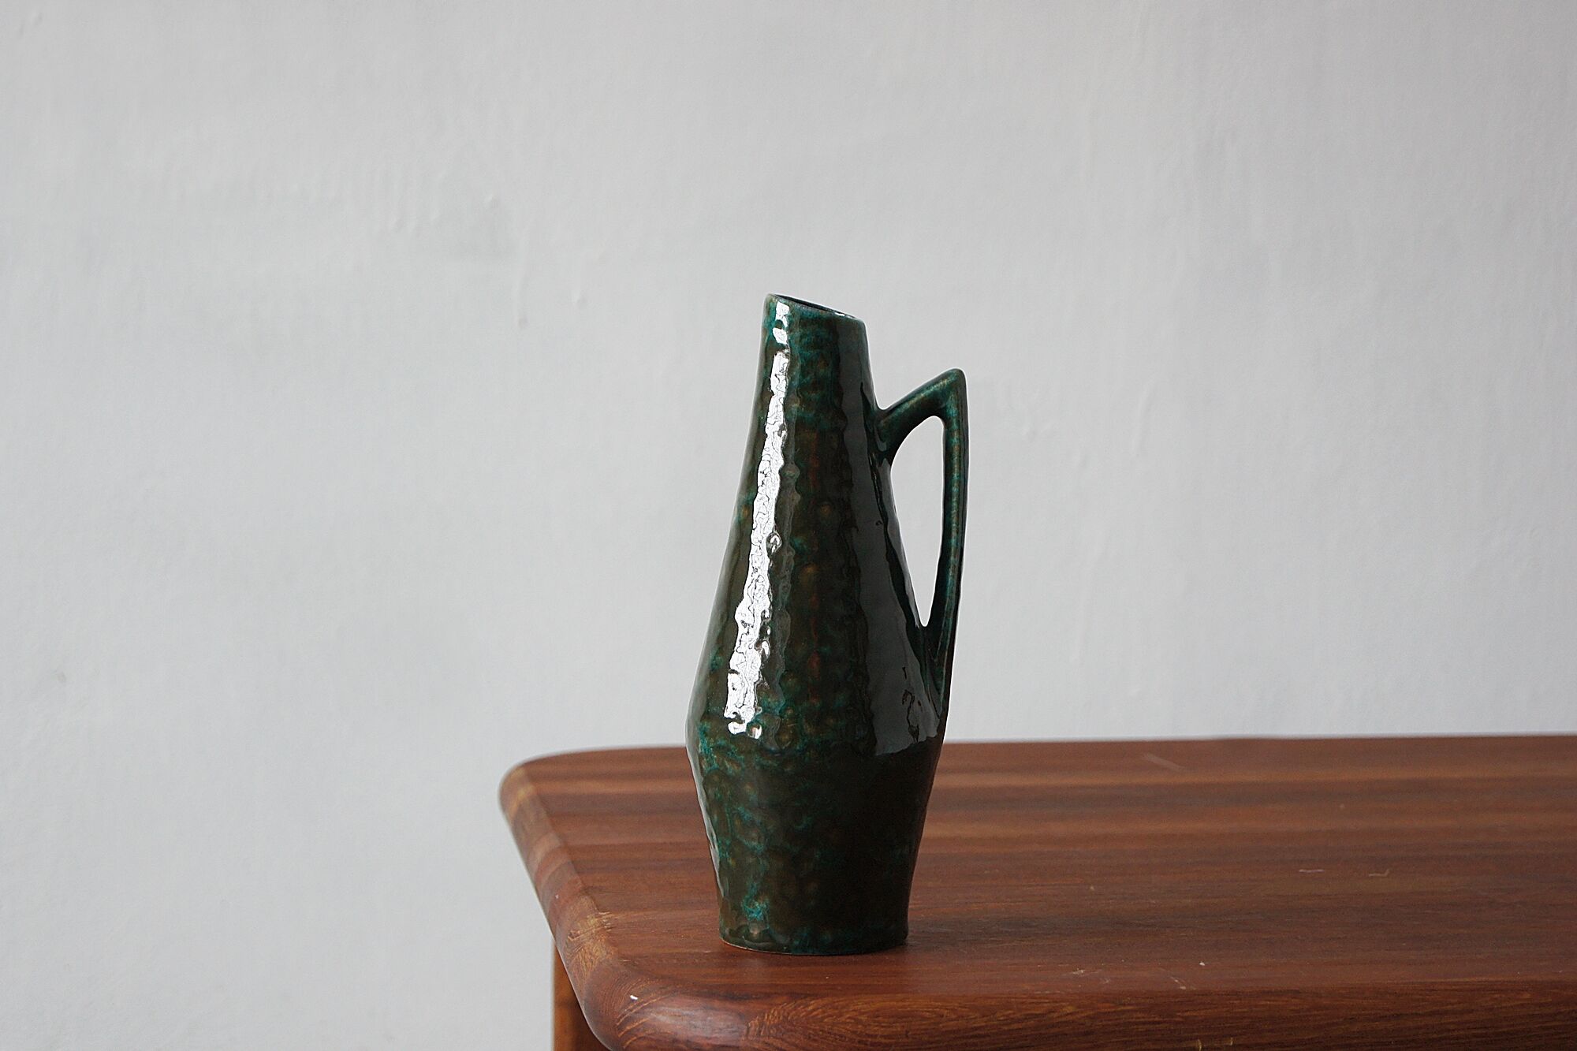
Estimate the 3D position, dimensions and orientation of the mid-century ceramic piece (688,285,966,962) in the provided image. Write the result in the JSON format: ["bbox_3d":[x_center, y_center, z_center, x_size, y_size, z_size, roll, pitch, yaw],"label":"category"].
[{"bbox_3d":[0.013,0.032,1.224,0.096,0.220,0.089,1,4,8],"label":"mid-century ceramic piece"}]

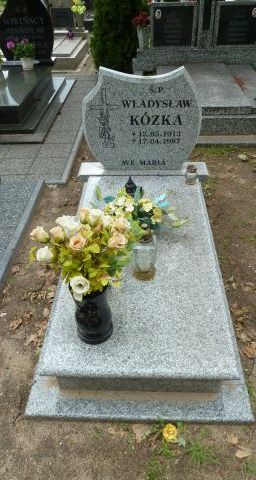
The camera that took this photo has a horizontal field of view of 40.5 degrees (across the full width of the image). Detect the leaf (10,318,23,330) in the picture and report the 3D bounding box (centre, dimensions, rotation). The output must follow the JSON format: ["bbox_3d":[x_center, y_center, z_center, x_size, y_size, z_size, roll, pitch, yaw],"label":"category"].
[{"bbox_3d":[-0.563,0.426,1.750,0.062,0.018,0.070,0,41,3],"label":"leaf"}]

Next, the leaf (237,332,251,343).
[{"bbox_3d":[0.557,0.470,1.666,0.062,0.020,0.052,0,41,3],"label":"leaf"}]

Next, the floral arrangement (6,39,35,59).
[{"bbox_3d":[-1.243,-2.215,4.010,0.310,0.190,0.250,0,41,3],"label":"floral arrangement"}]

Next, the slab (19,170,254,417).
[{"bbox_3d":[0.071,0.091,1.923,0.900,0.276,1.651,0,41,3],"label":"slab"}]

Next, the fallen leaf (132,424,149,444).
[{"bbox_3d":[0.049,0.754,1.344,0.062,0.018,0.072,0,41,3],"label":"fallen leaf"}]

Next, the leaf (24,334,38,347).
[{"bbox_3d":[-0.470,0.490,1.690,0.050,0.020,0.075,24,47,27],"label":"leaf"}]

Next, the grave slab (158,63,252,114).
[{"bbox_3d":[0.736,-1.634,3.670,0.800,0.080,1.430,0,41,3],"label":"grave slab"}]

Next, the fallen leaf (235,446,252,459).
[{"bbox_3d":[0.429,0.789,1.287,0.066,0.015,0.043,0,41,3],"label":"fallen leaf"}]

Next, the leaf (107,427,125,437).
[{"bbox_3d":[-0.049,0.753,1.364,0.070,0.018,0.036,0,41,3],"label":"leaf"}]

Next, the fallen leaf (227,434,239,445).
[{"bbox_3d":[0.402,0.765,1.330,0.045,0.018,0.040,0,41,3],"label":"fallen leaf"}]

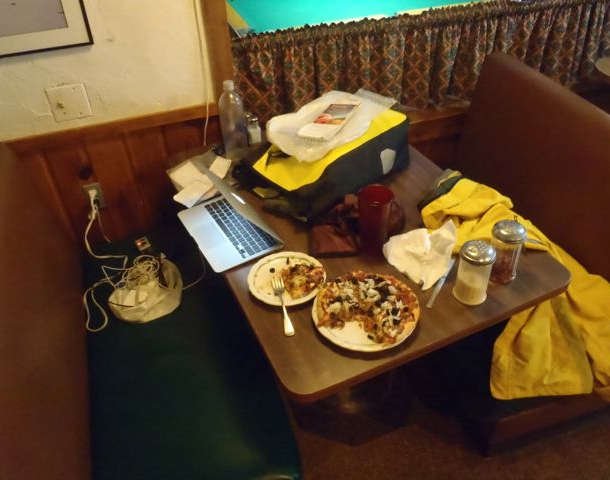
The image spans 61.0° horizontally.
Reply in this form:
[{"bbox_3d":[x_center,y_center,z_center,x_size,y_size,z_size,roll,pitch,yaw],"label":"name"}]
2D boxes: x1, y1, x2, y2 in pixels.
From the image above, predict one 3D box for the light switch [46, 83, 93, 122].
[{"bbox_3d":[-0.743,-0.434,1.635,0.113,0.112,0.018,-17,40,-18],"label":"light switch"}]

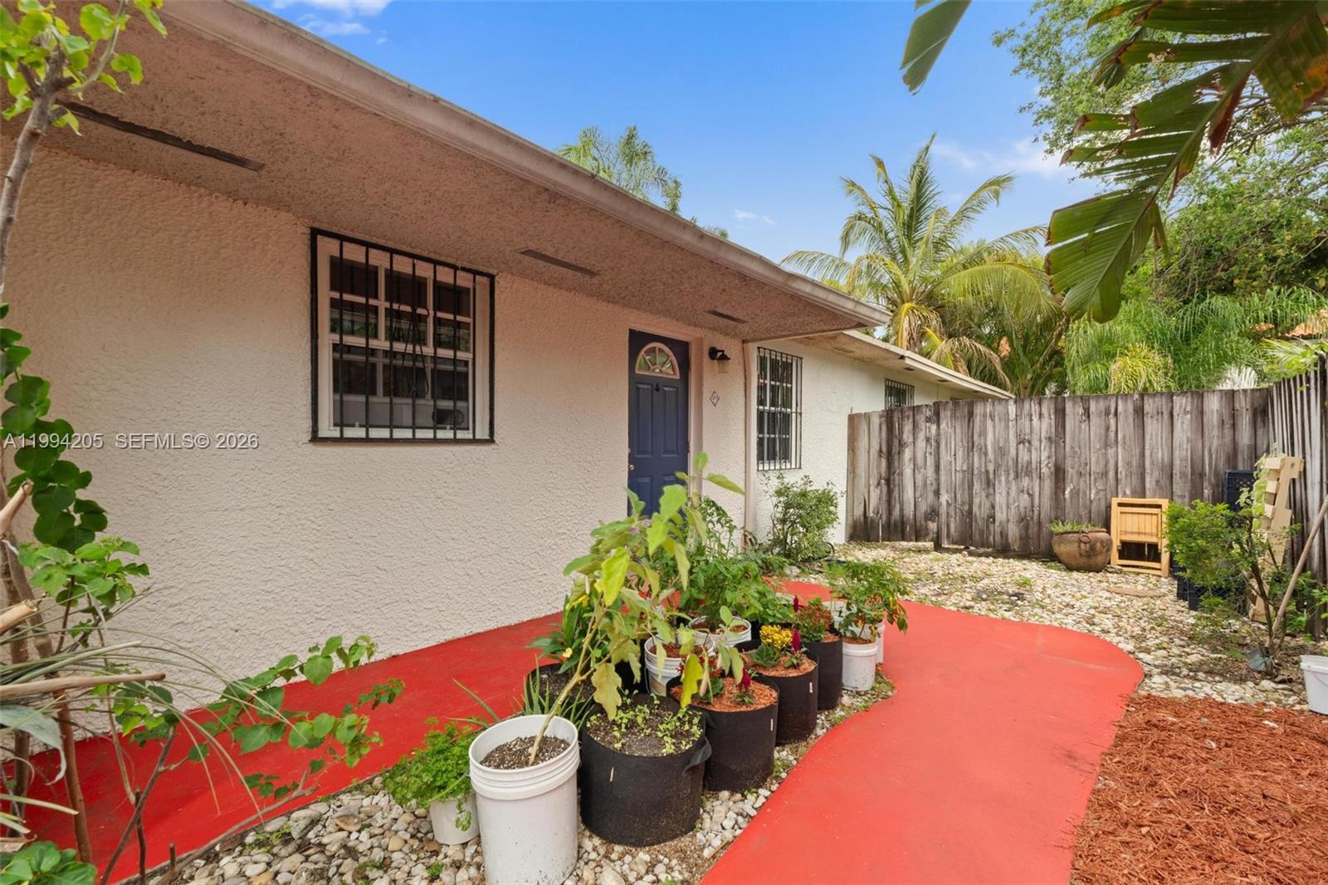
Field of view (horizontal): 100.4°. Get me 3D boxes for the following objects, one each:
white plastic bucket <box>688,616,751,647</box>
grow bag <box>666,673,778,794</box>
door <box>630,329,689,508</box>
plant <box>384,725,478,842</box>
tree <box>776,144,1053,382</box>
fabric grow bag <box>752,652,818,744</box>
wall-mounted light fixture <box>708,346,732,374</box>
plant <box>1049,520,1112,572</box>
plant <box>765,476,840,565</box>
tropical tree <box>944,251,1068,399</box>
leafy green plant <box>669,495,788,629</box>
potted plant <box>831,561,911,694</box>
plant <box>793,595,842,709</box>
[{"bbox_3d":[0.277,1.080,2.720,0.310,0.360,0.310,0,0,0],"label":"white plastic bucket"},{"bbox_3d":[0.235,1.090,2.130,0.420,0.290,0.400,0,0,0],"label":"grow bag"},{"bbox_3d":[-0.078,0.087,4.813,0.050,2.030,0.900,0,0,41],"label":"door"},{"bbox_3d":[-0.740,1.070,1.770,0.310,0.310,0.290,0,0,0],"label":"plant"},{"bbox_3d":[7.006,-3.413,15.500,6.800,9.900,6.800,0,0,41],"label":"tree"},{"bbox_3d":[0.487,1.073,2.400,0.356,0.280,0.356,0,0,41],"label":"fabric grow bag"},{"bbox_3d":[0.533,-0.759,5.115,0.200,0.250,0.135,0,0,41],"label":"wall-mounted light fixture"},{"bbox_3d":[4.140,1.030,5.480,0.600,0.510,0.600,0,0,0],"label":"plant"},{"bbox_3d":[1.482,0.838,5.920,0.720,0.950,0.820,0,0,41],"label":"plant"},{"bbox_3d":[5.900,-0.950,9.500,2.400,4.500,2.400,0,0,0],"label":"tropical tree"},{"bbox_3d":[0.335,0.610,2.820,0.600,0.670,0.550,0,0,0],"label":"leafy green plant"},{"bbox_3d":[1.060,0.923,2.870,0.390,0.630,0.390,0,0,41],"label":"potted plant"},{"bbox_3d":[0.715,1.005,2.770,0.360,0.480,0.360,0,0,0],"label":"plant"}]

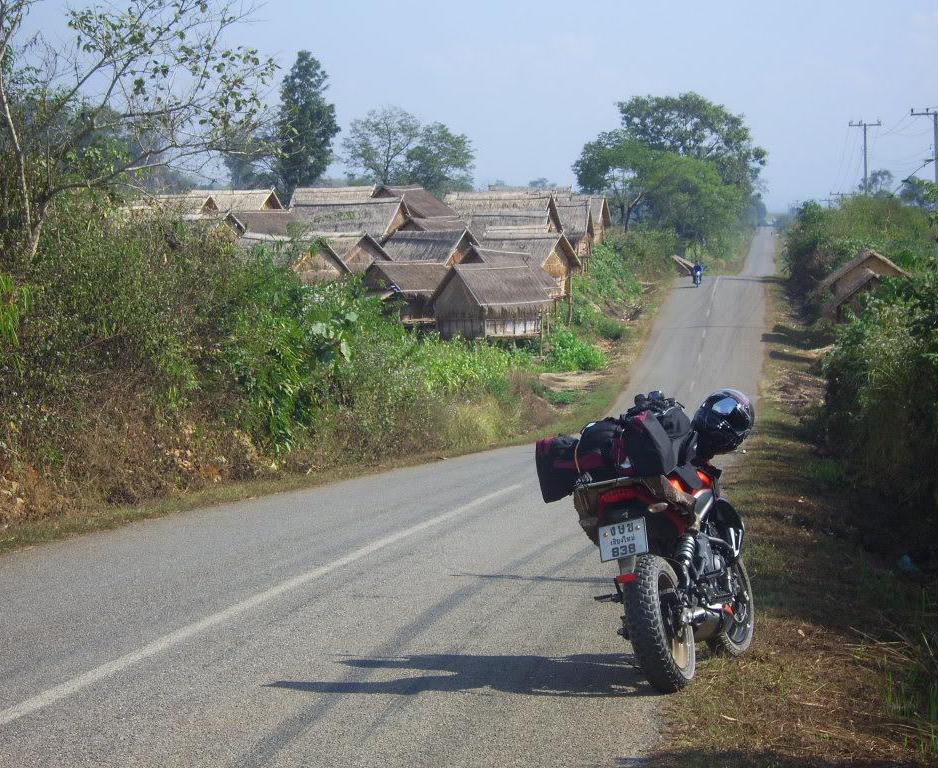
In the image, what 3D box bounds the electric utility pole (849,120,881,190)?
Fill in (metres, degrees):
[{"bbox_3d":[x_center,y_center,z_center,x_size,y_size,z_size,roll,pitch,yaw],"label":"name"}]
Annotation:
[{"bbox_3d":[29.541,-14.571,224.283,2.350,10.000,0.300,-1,3,6],"label":"electric utility pole"}]

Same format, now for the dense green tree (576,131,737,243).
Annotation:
[{"bbox_3d":[17.206,-17.533,275.315,15.130,11.160,14.370,-1,3,0],"label":"dense green tree"}]

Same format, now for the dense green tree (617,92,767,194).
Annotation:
[{"bbox_3d":[24.635,-22.817,330.513,16.410,18.160,15.590,-1,3,0],"label":"dense green tree"}]

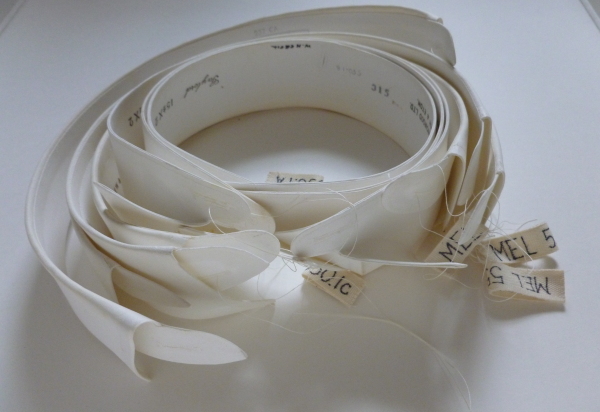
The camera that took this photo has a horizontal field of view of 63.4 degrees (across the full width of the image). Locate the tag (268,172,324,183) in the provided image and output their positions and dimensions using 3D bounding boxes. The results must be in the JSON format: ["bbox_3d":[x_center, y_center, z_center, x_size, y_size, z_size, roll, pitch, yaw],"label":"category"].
[{"bbox_3d":[-0.003,-0.013,0.279,0.032,0.003,0.015,4,51,3],"label":"tag"}]

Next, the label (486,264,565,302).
[{"bbox_3d":[0.110,0.036,0.235,0.037,0.007,0.015,6,52,4],"label":"label"}]

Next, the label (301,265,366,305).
[{"bbox_3d":[0.016,0.036,0.239,0.030,0.005,0.015,28,56,21],"label":"label"}]

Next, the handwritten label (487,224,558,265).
[{"bbox_3d":[0.113,0.019,0.248,0.037,0.007,0.015,-14,53,-11],"label":"handwritten label"}]

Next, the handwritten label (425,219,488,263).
[{"bbox_3d":[0.082,0.018,0.249,0.015,0.005,0.034,35,59,25],"label":"handwritten label"}]

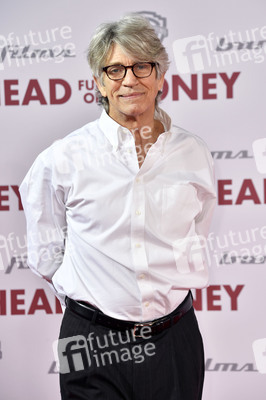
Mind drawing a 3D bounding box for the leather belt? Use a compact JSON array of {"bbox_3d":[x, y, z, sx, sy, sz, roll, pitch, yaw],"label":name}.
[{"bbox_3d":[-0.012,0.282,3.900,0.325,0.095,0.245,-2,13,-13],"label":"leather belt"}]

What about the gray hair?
[{"bbox_3d":[-0.012,-0.353,3.880,0.210,0.250,0.235,-5,-3,4],"label":"gray hair"}]

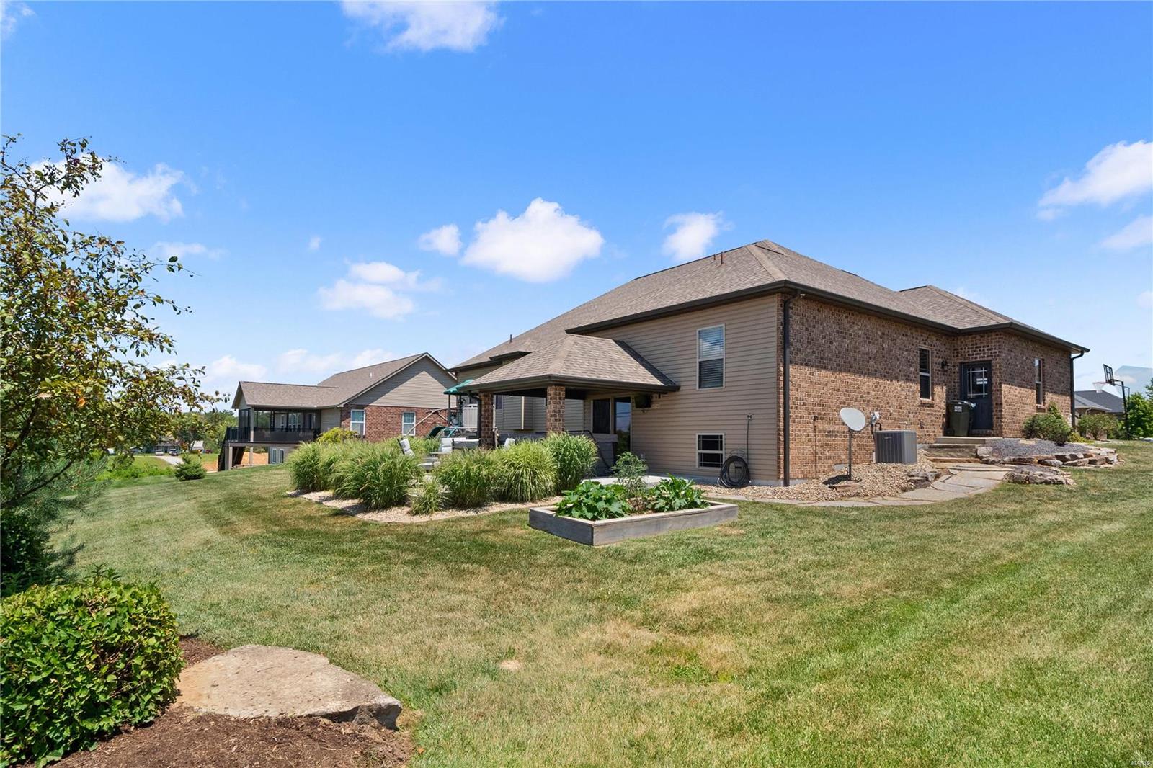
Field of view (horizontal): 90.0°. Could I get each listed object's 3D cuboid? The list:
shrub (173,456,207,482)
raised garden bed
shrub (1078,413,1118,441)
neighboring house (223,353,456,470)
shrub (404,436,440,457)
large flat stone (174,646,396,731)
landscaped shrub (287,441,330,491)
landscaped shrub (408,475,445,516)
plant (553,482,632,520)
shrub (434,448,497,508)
[{"bbox_3d":[-14.093,3.068,21.000,1.100,0.960,1.050,3,-6,-34],"label":"shrub"},{"bbox_3d":[0.766,1.645,7.200,2.440,0.235,1.220,4,-6,-38],"label":"raised garden bed"},{"bbox_3d":[20.355,1.670,22.500,1.400,1.080,1.300,-4,-6,42],"label":"shrub"},{"bbox_3d":[-19.800,2.300,48.800,18.600,8.400,19.800,4,-6,-41],"label":"neighboring house"},{"bbox_3d":[-3.832,1.788,14.300,0.950,0.950,0.950,2,-5,-15],"label":"shrub"},{"bbox_3d":[-1.290,1.440,2.720,1.180,0.200,0.580,-1,-5,12],"label":"large flat stone"},{"bbox_3d":[-5.857,1.811,12.600,1.000,1.050,1.000,2,-5,-25],"label":"landscaped shrub"},{"bbox_3d":[-2.263,1.686,8.700,0.600,0.600,0.600,1,-5,-15],"label":"landscaped shrub"},{"bbox_3d":[0.187,1.359,6.850,0.850,0.450,0.800,0,-5,2],"label":"plant"},{"bbox_3d":[-1.826,1.591,9.700,1.100,0.980,1.050,1,-5,-11],"label":"shrub"}]

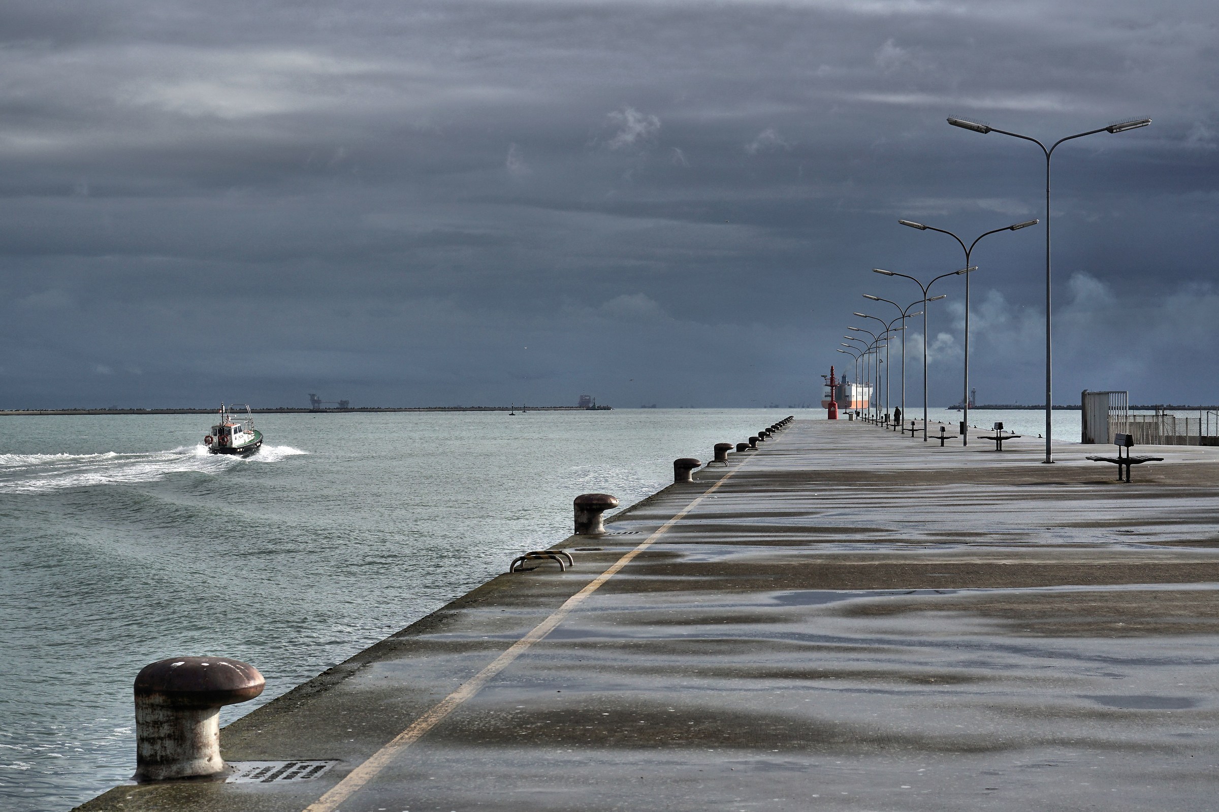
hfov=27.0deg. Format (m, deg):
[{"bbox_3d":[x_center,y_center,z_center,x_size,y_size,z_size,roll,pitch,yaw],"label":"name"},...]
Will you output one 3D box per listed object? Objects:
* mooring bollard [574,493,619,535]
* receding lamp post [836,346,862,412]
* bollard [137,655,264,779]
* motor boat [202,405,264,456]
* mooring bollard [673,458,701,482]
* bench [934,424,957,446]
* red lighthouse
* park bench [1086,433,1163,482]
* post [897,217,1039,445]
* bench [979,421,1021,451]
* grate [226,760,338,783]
[{"bbox_3d":[-0.181,1.495,35.156,0.614,0.566,0.564,0,0,5],"label":"mooring bollard"},{"bbox_3d":[32.255,-2.785,330.190,5.202,9.104,0.350,0,0,5],"label":"receding lamp post"},{"bbox_3d":[-1.716,1.300,10.600,0.550,0.500,0.470,0,0,5],"label":"bollard"},{"bbox_3d":[-31.043,1.996,213.000,2.800,4.555,8.200,0,0,18],"label":"motor boat"},{"bbox_3d":[1.580,1.300,51.300,0.550,0.500,0.470,0,0,5],"label":"mooring bollard"},{"bbox_3d":[15.380,1.413,117.035,1.300,0.909,1.700,0,0,5],"label":"bench"},{"bbox_3d":[29.987,-1.765,341.167,1.728,7.231,1.728,0,0,5],"label":"red lighthouse"},{"bbox_3d":[10.470,1.070,51.600,1.380,0.960,1.750,0,0,5],"label":"park bench"},{"bbox_3d":[14.620,-2.970,103.300,5.600,9.250,0.370,0,0,5],"label":"post"},{"bbox_3d":[13.220,1.055,86.000,1.380,0.960,1.750,0,0,5],"label":"bench"},{"bbox_3d":[-1.660,1.795,12.361,0.564,0.030,0.702,0,0,5],"label":"grate"}]

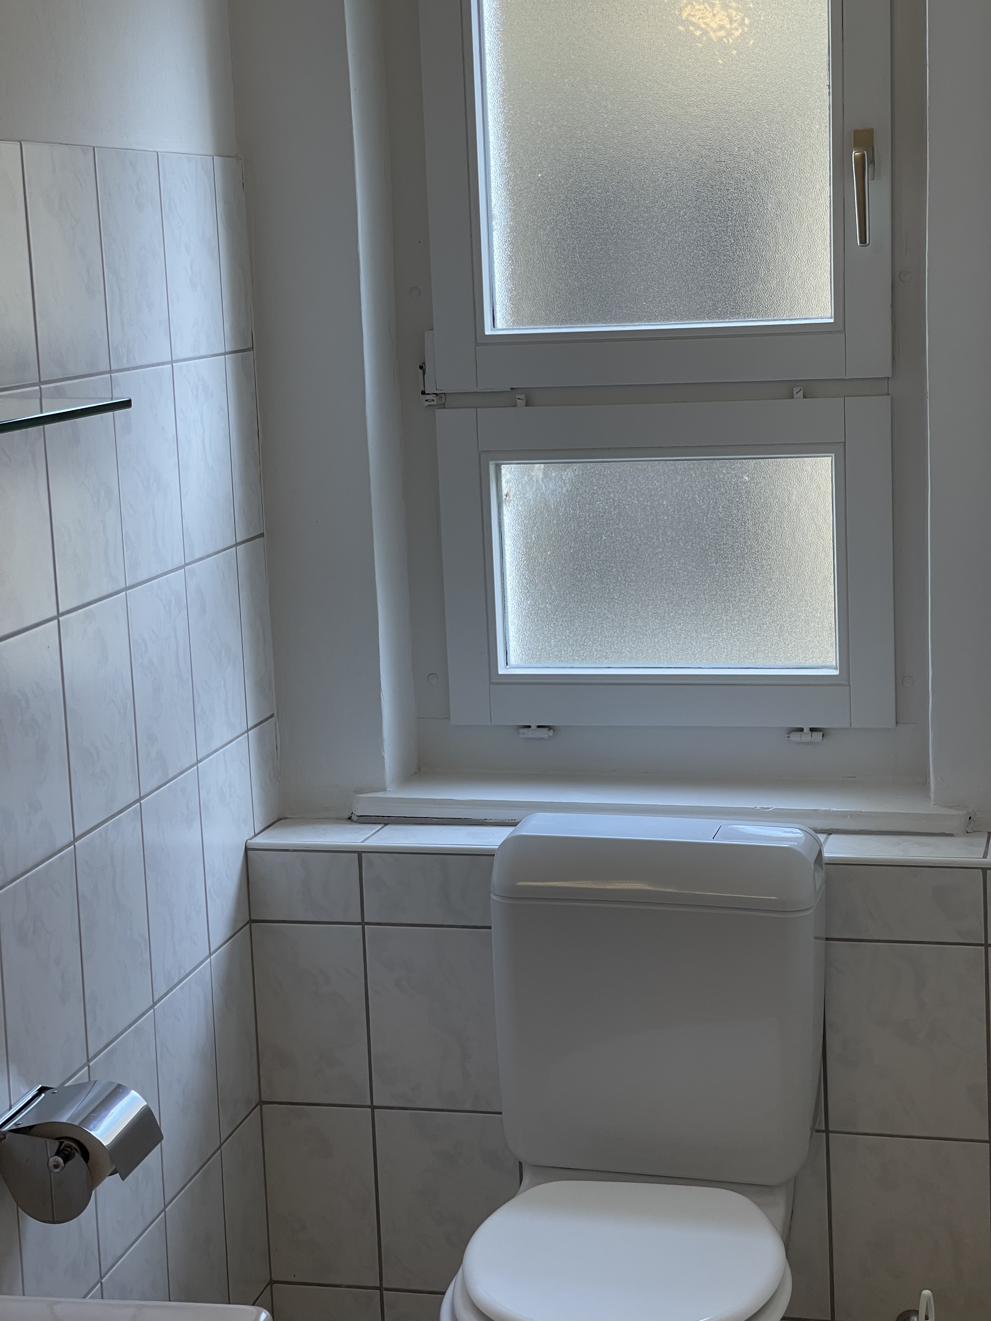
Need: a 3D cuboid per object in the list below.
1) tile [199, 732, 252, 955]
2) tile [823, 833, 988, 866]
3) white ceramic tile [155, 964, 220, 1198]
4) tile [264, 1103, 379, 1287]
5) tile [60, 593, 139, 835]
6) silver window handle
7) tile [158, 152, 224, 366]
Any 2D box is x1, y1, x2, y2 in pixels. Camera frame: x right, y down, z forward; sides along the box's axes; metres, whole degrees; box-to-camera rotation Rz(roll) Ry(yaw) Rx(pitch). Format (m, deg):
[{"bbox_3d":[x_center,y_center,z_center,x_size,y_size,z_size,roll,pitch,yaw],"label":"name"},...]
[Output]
[{"bbox_3d":[-0.352,0.237,3.198,0.009,0.249,0.200,0,10,13],"label":"tile"},{"bbox_3d":[0.523,0.239,3.092,0.199,0.011,0.131,0,10,15],"label":"tile"},{"bbox_3d":[-0.385,0.520,3.028,0.009,0.248,0.199,0,10,13],"label":"white ceramic tile"},{"bbox_3d":[-0.235,0.725,3.316,0.156,0.249,0.009,0,9,16],"label":"tile"},{"bbox_3d":[-0.452,0.060,2.770,0.009,0.249,0.199,0,10,13],"label":"tile"},{"bbox_3d":[0.469,-0.604,3.120,0.028,0.149,0.048,0,10,14],"label":"silver window handle"},{"bbox_3d":[-0.384,-0.508,3.072,0.009,0.249,0.200,0,10,13],"label":"tile"}]

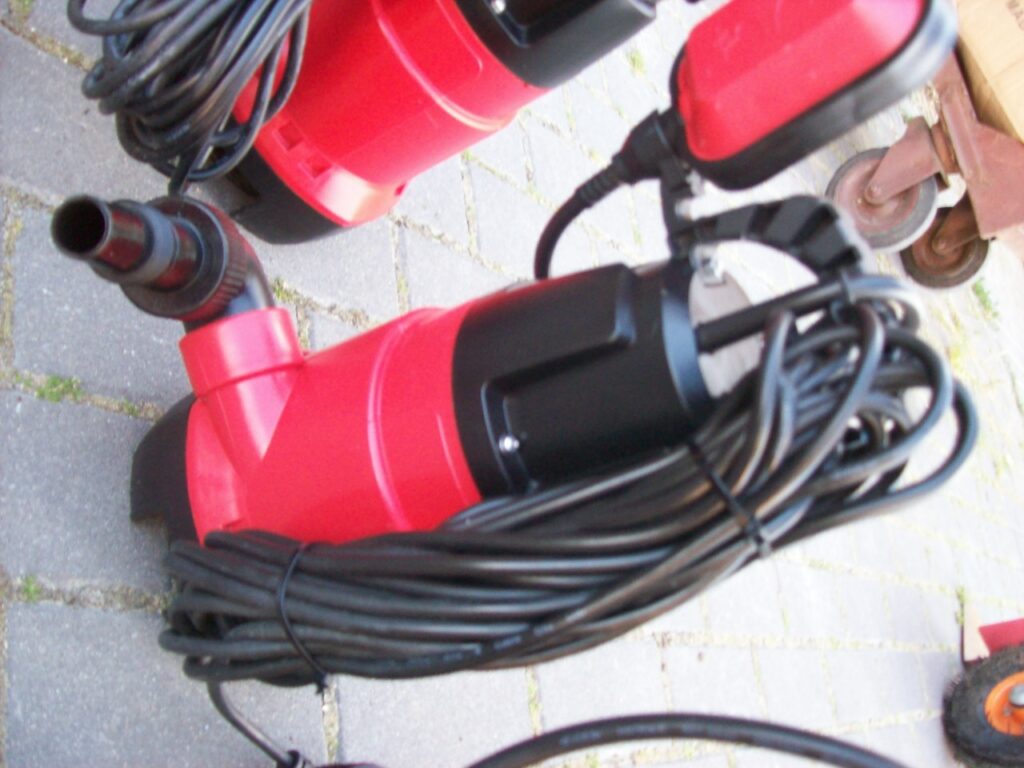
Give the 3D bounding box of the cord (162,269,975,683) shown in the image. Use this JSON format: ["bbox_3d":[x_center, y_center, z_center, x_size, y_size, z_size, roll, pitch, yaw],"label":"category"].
[{"bbox_3d":[-0.006,0.068,0.478,0.080,0.385,0.100,20,57,-52],"label":"cord"}]

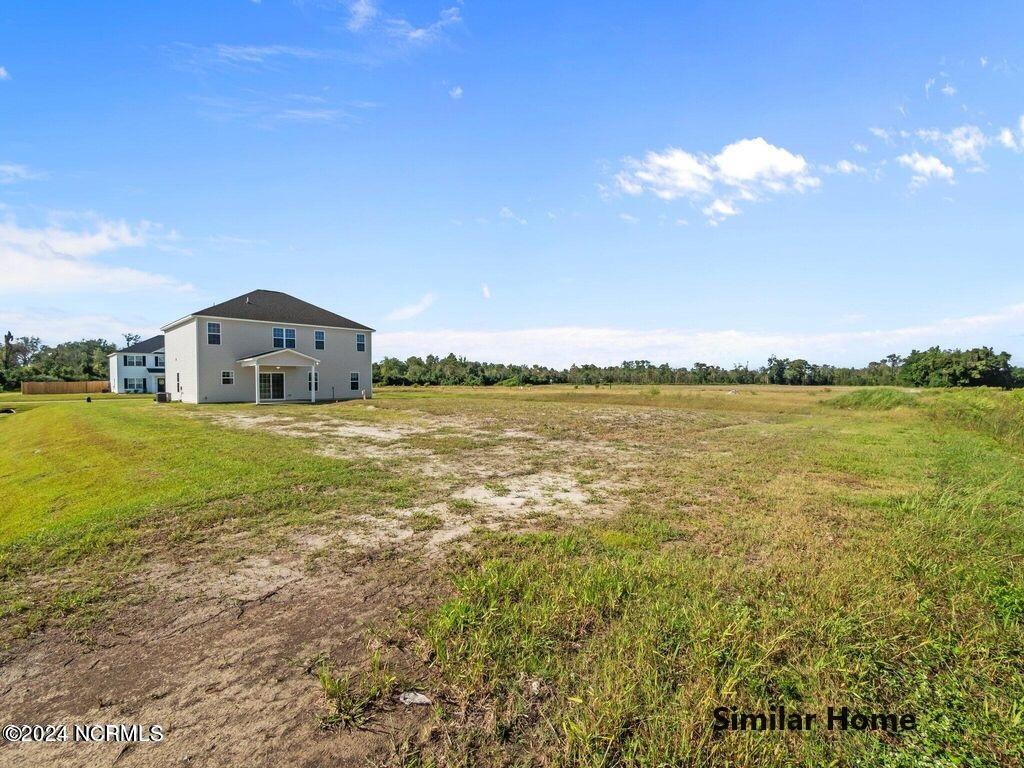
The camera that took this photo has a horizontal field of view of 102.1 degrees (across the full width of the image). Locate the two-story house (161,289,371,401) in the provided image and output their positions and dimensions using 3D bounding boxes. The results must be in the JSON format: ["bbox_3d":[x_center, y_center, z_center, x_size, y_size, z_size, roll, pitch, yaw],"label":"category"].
[{"bbox_3d":[-20.904,-3.457,36.472,14.765,9.574,13.503,0,1,42],"label":"two-story house"}]

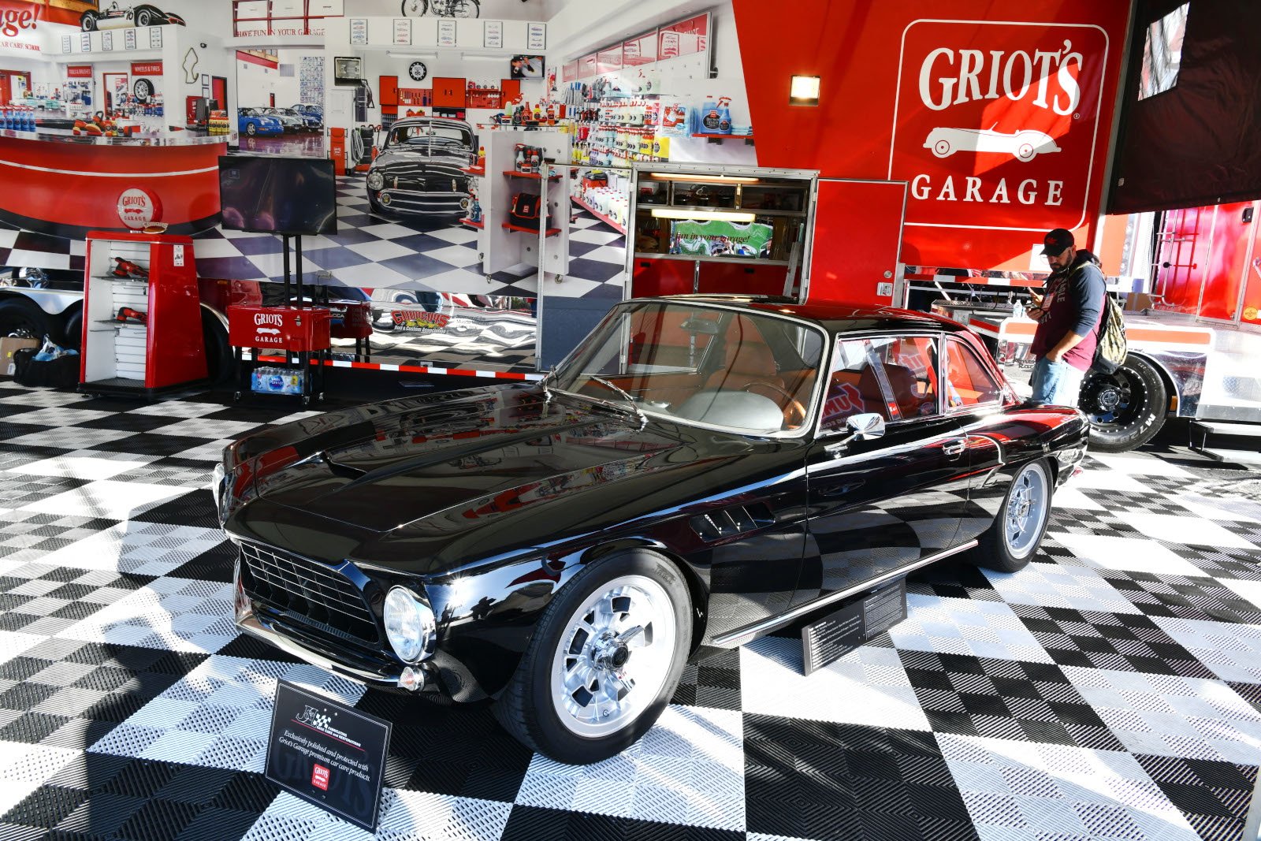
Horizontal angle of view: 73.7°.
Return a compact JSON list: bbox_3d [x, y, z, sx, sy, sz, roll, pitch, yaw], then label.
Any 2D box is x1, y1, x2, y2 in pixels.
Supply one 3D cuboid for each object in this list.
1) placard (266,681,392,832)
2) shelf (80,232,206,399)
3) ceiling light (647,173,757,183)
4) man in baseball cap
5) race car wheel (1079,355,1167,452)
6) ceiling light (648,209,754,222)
[{"bbox_3d":[-0.780,0.853,2.171,0.410,0.275,0.025,9,1,28],"label":"placard"},{"bbox_3d":[-4.424,-0.968,7.645,0.700,1.420,0.830,4,11,5],"label":"shelf"},{"bbox_3d":[0.808,-2.722,9.450,1.220,0.070,0.120,4,11,5],"label":"ceiling light"},{"bbox_3d":[2.911,-0.370,5.712,0.430,1.790,0.500,2,11,-9],"label":"man in baseball cap"},{"bbox_3d":[4.340,-0.180,7.647,0.870,0.870,0.260,4,11,5],"label":"race car wheel"},{"bbox_3d":[0.843,-2.362,9.650,1.220,0.090,0.120,4,11,5],"label":"ceiling light"}]

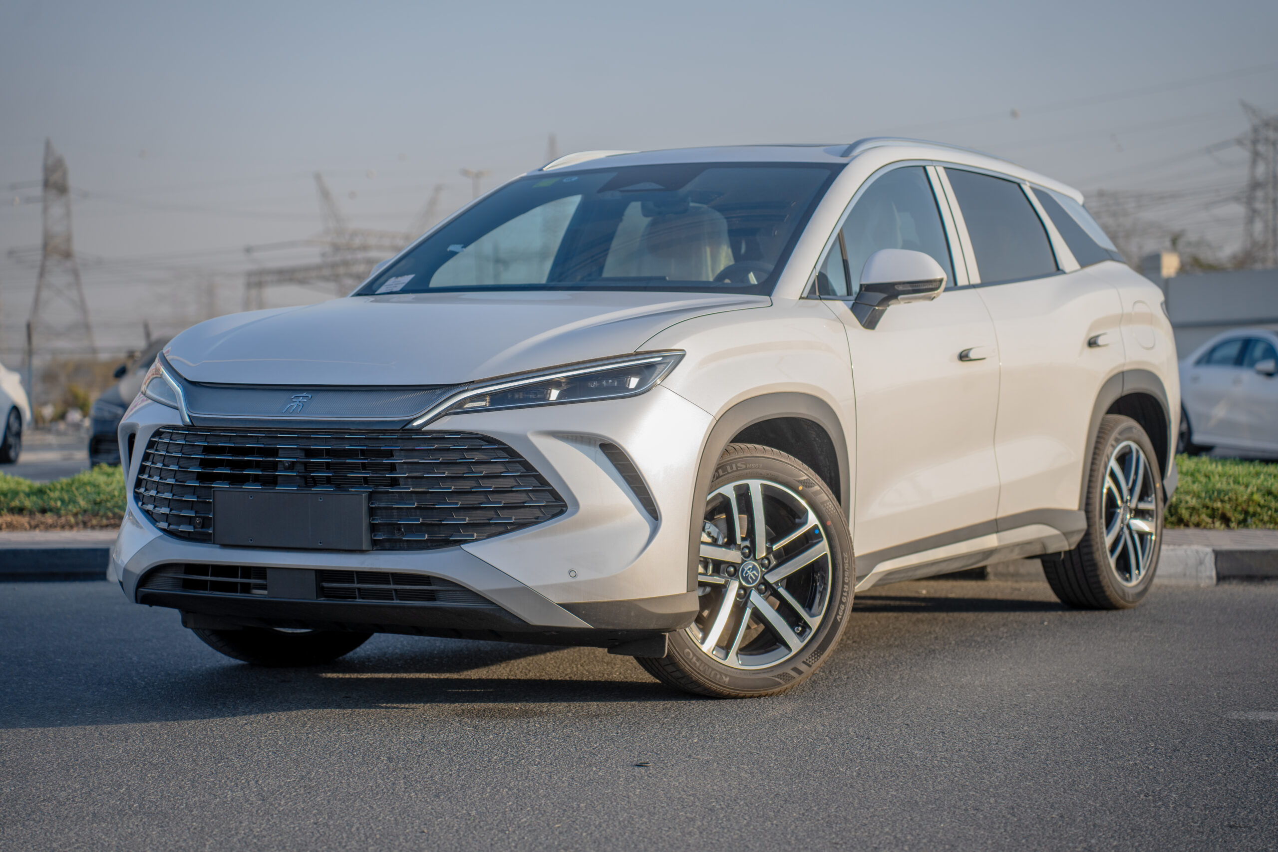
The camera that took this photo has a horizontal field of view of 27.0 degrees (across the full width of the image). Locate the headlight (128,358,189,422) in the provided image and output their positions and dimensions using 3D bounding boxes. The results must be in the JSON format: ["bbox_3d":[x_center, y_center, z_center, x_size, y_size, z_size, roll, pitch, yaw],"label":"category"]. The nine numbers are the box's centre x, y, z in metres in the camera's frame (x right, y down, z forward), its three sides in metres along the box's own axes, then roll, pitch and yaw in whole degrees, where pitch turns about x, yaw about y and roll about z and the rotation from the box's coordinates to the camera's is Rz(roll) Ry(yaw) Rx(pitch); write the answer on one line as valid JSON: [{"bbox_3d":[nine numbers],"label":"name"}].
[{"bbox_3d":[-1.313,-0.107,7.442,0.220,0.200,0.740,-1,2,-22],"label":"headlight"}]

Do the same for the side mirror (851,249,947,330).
[{"bbox_3d":[0.755,-0.397,7.759,0.250,0.235,0.200,1,2,31],"label":"side mirror"}]

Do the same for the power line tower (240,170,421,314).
[{"bbox_3d":[-49.749,-26.830,430.000,28.500,28.000,8.000,0,2,-7],"label":"power line tower"}]

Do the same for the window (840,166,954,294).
[{"bbox_3d":[0.801,-0.633,8.515,0.060,0.499,0.940,-30,-14,29],"label":"window"}]

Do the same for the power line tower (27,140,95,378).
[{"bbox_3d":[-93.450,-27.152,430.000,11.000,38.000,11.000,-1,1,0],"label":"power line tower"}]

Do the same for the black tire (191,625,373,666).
[{"bbox_3d":[-1.104,0.407,8.343,0.715,0.710,0.240,-2,2,-34],"label":"black tire"}]

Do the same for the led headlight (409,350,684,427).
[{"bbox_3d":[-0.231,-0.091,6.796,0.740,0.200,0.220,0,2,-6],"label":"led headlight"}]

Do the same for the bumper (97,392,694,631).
[{"bbox_3d":[-0.755,0.212,7.155,1.900,0.660,0.600,1,2,31],"label":"bumper"}]

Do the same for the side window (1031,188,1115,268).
[{"bbox_3d":[1.616,-0.721,9.761,0.080,0.310,0.660,-17,-7,25],"label":"side window"}]

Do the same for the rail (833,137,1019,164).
[{"bbox_3d":[1.042,-0.906,9.049,0.080,0.110,1.620,1,2,31],"label":"rail"}]

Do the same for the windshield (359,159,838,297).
[{"bbox_3d":[-0.089,-0.613,8.252,1.470,0.150,0.940,1,32,31],"label":"windshield"}]

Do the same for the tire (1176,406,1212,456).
[{"bbox_3d":[5.974,0.049,29.200,0.220,0.660,0.660,-2,2,-21],"label":"tire"}]

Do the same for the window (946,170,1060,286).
[{"bbox_3d":[1.253,-0.691,9.279,0.060,0.445,0.756,-30,-14,29],"label":"window"}]

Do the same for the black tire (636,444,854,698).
[{"bbox_3d":[0.267,0.409,7.501,0.715,0.710,0.240,-2,2,-34],"label":"black tire"}]

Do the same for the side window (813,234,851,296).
[{"bbox_3d":[0.561,-0.487,8.005,0.040,0.233,0.396,-30,-14,29],"label":"side window"}]

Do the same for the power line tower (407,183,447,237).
[{"bbox_3d":[-32.027,-22.410,400.000,6.500,28.000,6.500,-1,1,0],"label":"power line tower"}]

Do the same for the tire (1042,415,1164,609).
[{"bbox_3d":[1.722,0.323,9.870,0.240,0.710,0.715,0,2,32],"label":"tire"}]

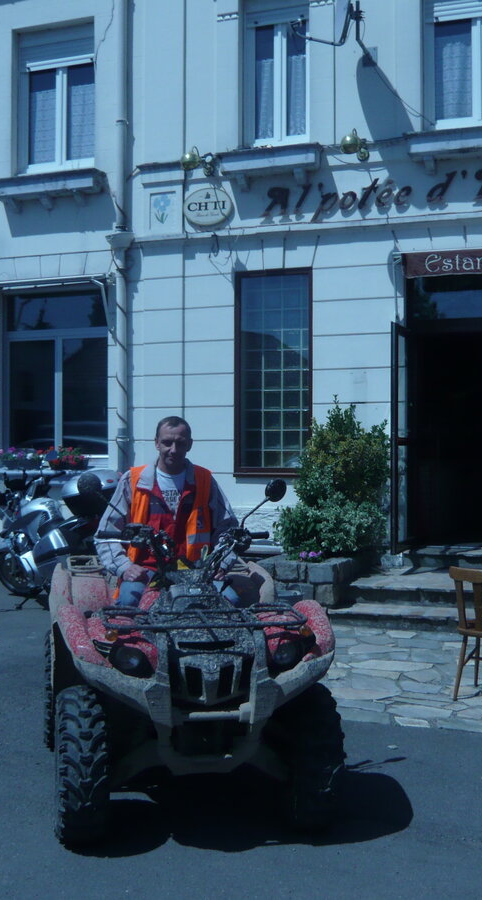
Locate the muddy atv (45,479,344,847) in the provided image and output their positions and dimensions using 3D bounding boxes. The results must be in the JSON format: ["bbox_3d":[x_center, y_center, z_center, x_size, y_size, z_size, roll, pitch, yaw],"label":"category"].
[{"bbox_3d":[-0.310,0.854,4.665,1.180,1.450,2.070,0,0,-12],"label":"muddy atv"}]

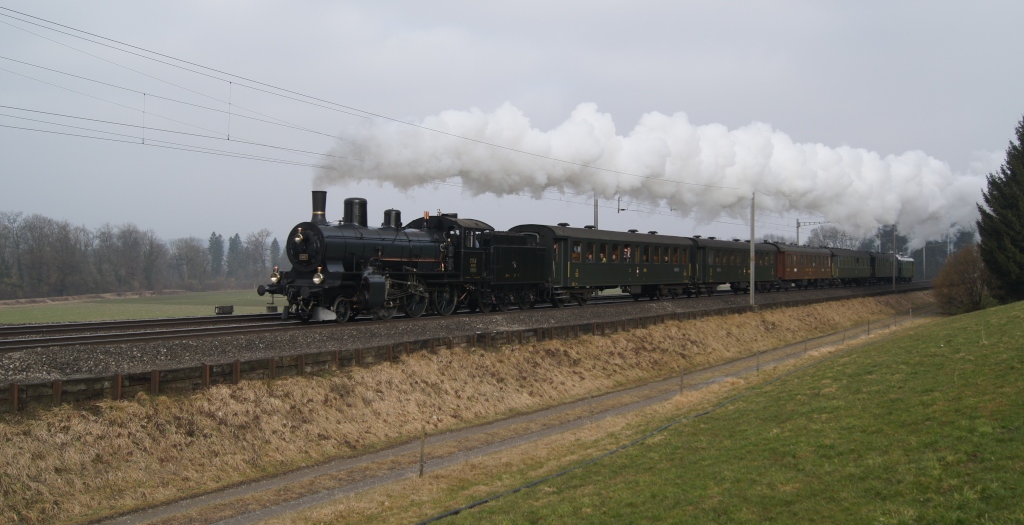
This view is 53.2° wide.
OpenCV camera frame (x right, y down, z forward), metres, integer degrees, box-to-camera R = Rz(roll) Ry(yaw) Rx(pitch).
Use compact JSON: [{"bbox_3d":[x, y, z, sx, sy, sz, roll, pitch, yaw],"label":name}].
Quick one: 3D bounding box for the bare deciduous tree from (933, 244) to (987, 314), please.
[{"bbox_3d":[44.271,1.727,101.000,5.600,6.811,5.600,0,0,0],"label":"bare deciduous tree"}]

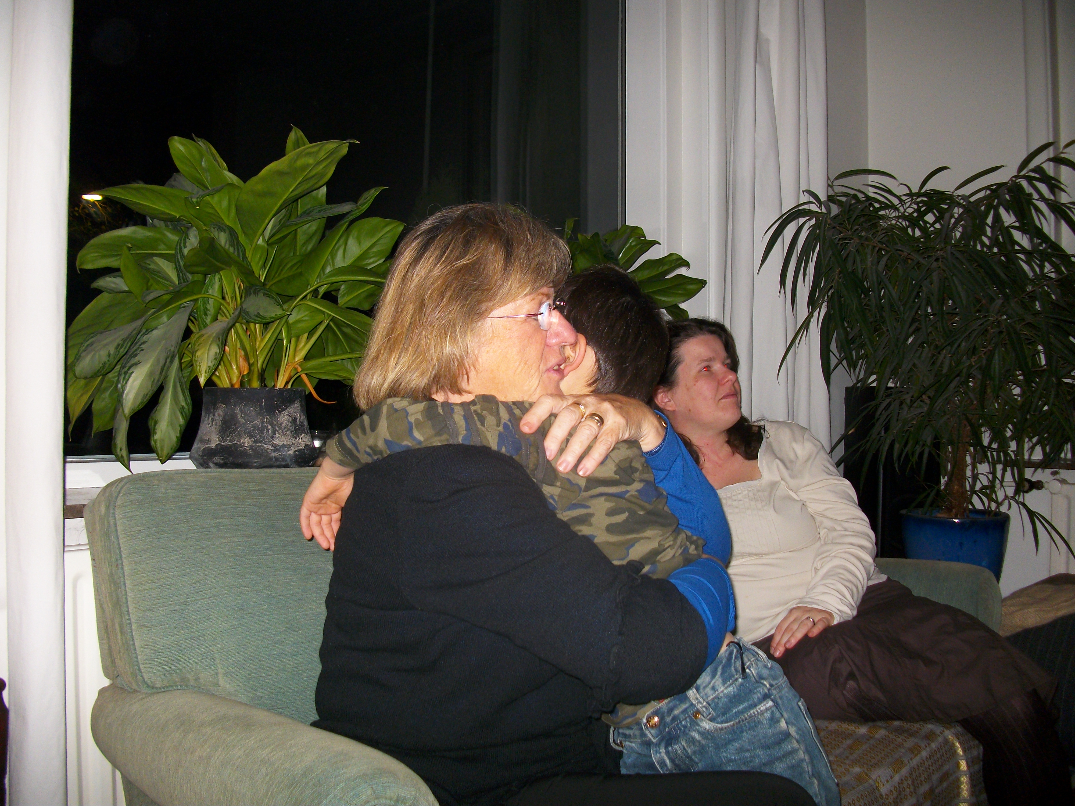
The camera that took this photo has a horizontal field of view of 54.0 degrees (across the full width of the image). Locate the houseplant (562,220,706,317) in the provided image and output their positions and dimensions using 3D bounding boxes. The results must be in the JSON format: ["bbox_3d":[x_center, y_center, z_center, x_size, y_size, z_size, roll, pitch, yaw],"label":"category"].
[{"bbox_3d":[0.105,-0.135,2.380,0.560,0.570,0.480,0,0,-36],"label":"houseplant"}]

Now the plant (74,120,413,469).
[{"bbox_3d":[-0.529,-0.168,1.850,0.610,0.630,0.530,0,0,-36],"label":"plant"}]

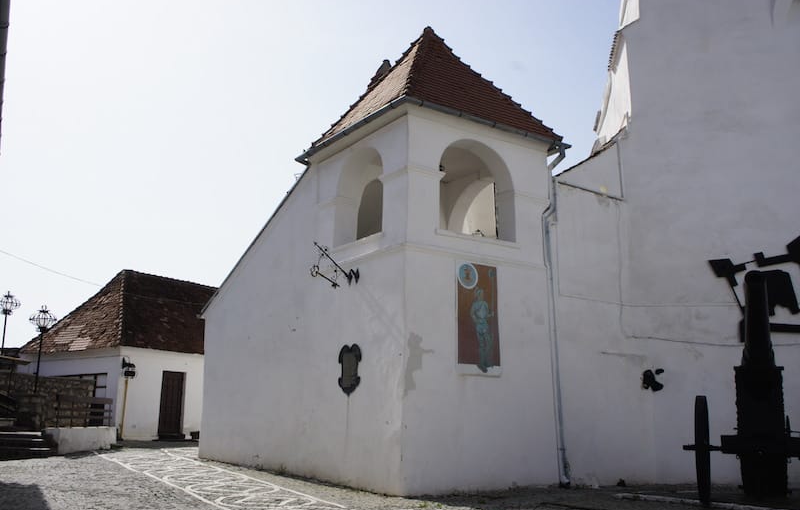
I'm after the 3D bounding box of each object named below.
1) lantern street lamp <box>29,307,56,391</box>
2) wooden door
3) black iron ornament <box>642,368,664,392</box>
[{"bbox_3d":[-9.088,2.399,18.600,0.660,2.160,0.660,6,-13,-24],"label":"lantern street lamp"},{"bbox_3d":[-7.741,5.060,24.800,0.100,2.150,1.020,-7,-14,28],"label":"wooden door"},{"bbox_3d":[5.996,2.957,17.400,0.540,0.540,0.130,4,-13,-18],"label":"black iron ornament"}]

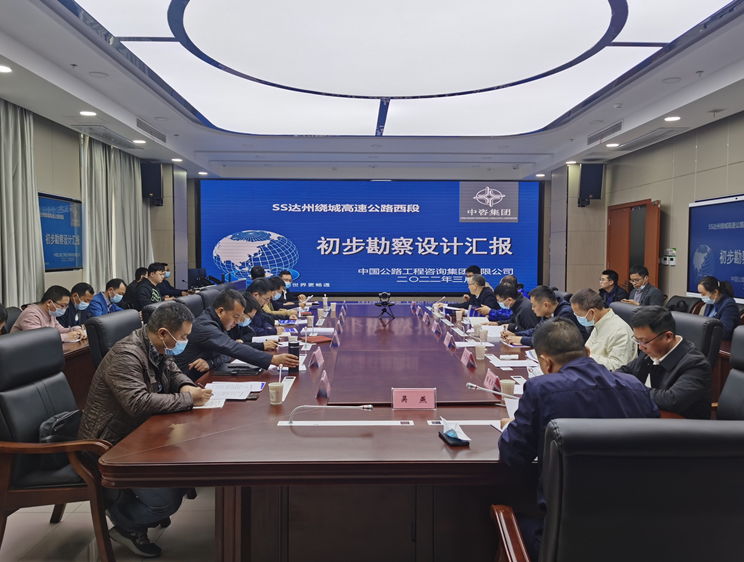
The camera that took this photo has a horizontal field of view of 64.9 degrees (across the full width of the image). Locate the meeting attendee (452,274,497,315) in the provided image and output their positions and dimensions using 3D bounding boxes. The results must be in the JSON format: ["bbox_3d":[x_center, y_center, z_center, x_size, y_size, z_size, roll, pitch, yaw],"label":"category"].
[{"bbox_3d":[1.233,0.543,6.997,0.660,1.240,0.550,0,3,-7],"label":"meeting attendee"}]

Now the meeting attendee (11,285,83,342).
[{"bbox_3d":[-2.657,0.626,4.718,0.740,1.210,0.530,0,3,1],"label":"meeting attendee"}]

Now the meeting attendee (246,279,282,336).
[{"bbox_3d":[-1.167,0.598,5.134,0.820,1.230,0.530,0,3,1],"label":"meeting attendee"}]

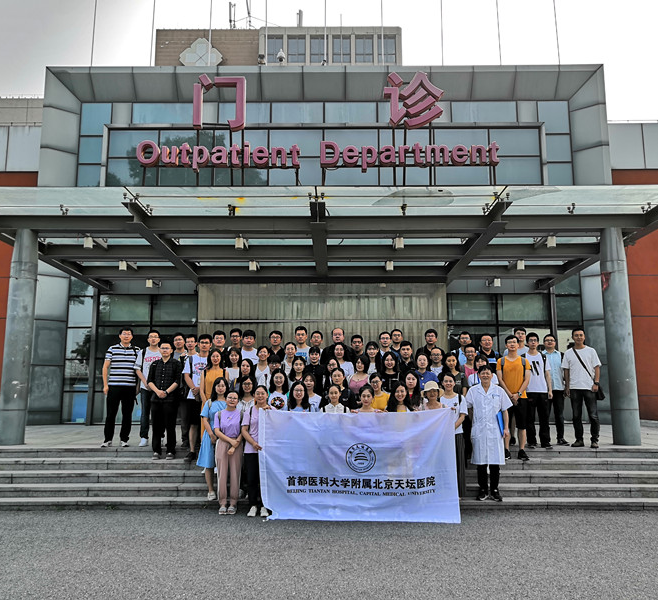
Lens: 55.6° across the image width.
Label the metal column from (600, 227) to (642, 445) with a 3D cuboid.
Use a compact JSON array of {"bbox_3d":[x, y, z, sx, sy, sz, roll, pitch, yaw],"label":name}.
[{"bbox_3d":[4.817,0.589,10.359,0.404,3.515,0.404,0,-9,-1],"label":"metal column"}]

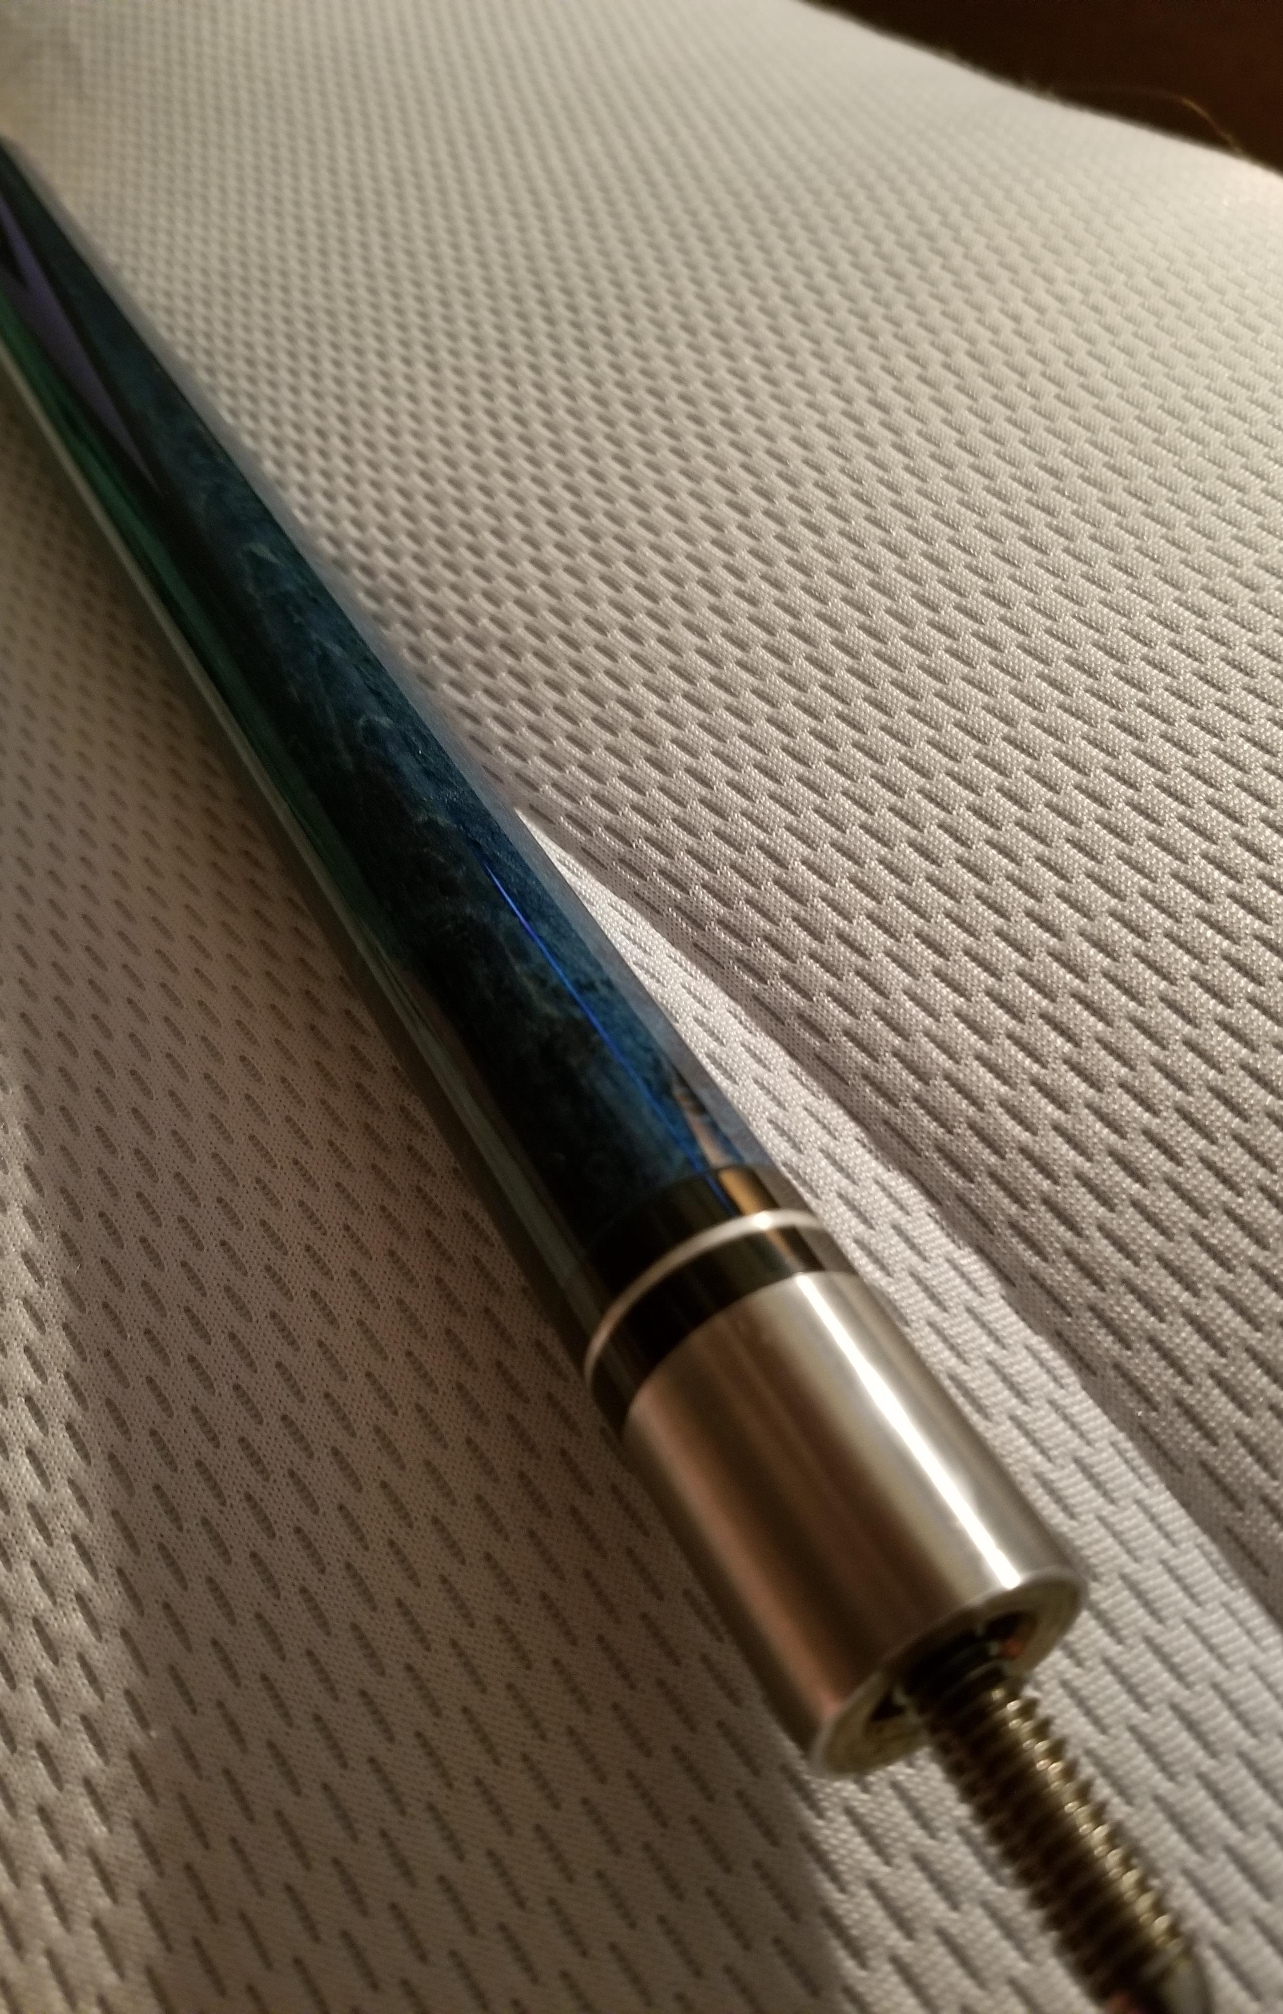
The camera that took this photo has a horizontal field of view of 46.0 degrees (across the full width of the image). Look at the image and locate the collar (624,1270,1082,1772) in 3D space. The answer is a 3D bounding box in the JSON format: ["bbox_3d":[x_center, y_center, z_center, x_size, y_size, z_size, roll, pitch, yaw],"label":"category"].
[{"bbox_3d":[0.015,0.036,0.108,0.021,0.021,0.026,-28,48,-9],"label":"collar"}]

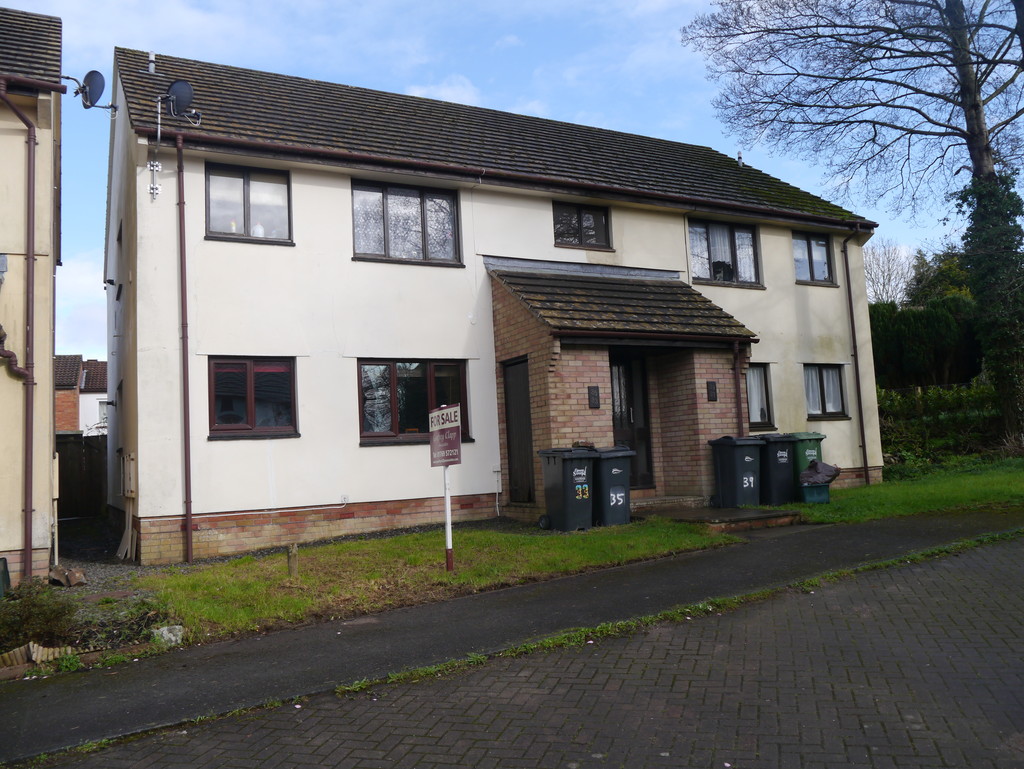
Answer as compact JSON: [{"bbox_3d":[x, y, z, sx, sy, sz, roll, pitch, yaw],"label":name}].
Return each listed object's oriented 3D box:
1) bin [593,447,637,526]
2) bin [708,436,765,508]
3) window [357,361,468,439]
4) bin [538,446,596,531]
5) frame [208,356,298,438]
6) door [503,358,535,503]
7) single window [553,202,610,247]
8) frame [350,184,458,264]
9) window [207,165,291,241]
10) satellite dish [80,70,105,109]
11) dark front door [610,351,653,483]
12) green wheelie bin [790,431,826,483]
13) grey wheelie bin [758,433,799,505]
[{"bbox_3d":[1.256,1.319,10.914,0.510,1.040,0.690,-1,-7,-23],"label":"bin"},{"bbox_3d":[3.250,1.256,11.948,0.510,1.040,0.690,-1,-7,-23],"label":"bin"},{"bbox_3d":[-1.402,0.230,11.983,1.656,1.202,0.120,0,-7,-27],"label":"window"},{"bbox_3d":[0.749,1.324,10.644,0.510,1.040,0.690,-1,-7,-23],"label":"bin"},{"bbox_3d":[-3.418,0.153,10.968,1.126,1.056,0.120,0,-7,-27],"label":"frame"},{"bbox_3d":[0.126,0.707,12.213,0.060,2.032,0.768,0,-6,-28],"label":"door"},{"bbox_3d":[1.177,-2.672,13.960,1.167,0.698,0.100,0,-6,-28],"label":"single window"},{"bbox_3d":[-1.567,-2.433,12.488,1.728,1.105,0.100,0,-6,-28],"label":"frame"},{"bbox_3d":[-3.613,-2.483,11.419,1.142,1.007,0.100,0,-6,-28],"label":"window"},{"bbox_3d":[-4.807,-3.382,9.500,0.430,0.450,0.120,-6,-6,30],"label":"satellite dish"},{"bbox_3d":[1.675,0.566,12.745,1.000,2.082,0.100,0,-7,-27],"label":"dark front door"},{"bbox_3d":[4.316,1.280,12.671,0.580,1.070,0.730,0,-6,-28],"label":"green wheelie bin"},{"bbox_3d":[3.784,1.273,12.321,0.580,1.070,0.730,0,-6,-28],"label":"grey wheelie bin"}]

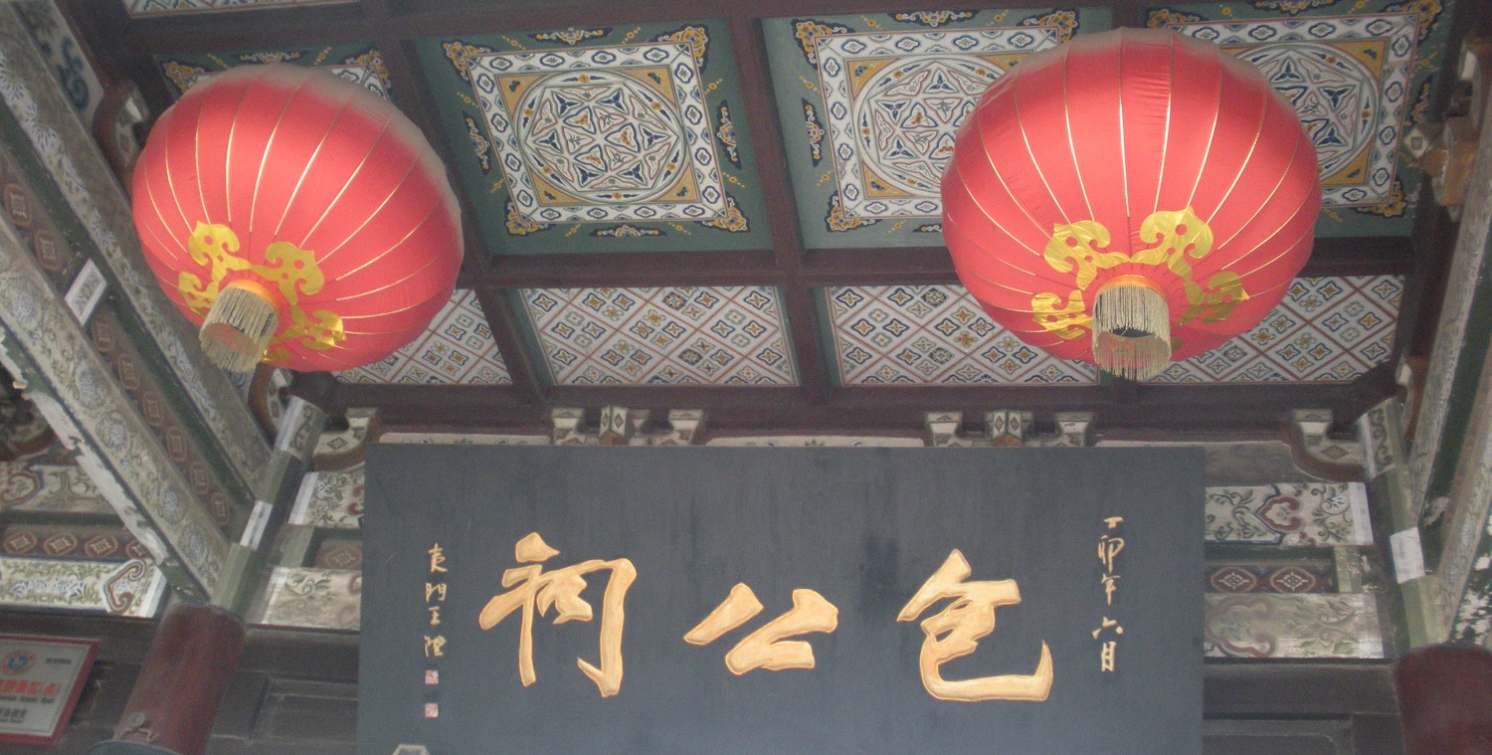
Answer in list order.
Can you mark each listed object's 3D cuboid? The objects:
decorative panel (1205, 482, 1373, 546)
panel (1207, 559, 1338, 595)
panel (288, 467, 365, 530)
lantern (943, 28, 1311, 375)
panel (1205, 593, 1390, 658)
[{"bbox_3d":[1.927,0.508,5.545,0.549,0.257,0.080,0,-39,12],"label":"decorative panel"},{"bbox_3d":[1.815,0.713,5.381,0.421,0.124,0.060,0,-39,12],"label":"panel"},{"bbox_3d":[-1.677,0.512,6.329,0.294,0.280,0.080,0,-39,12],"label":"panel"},{"bbox_3d":[0.959,-0.386,3.906,0.946,0.874,0.946,0,-39,12],"label":"lantern"},{"bbox_3d":[1.845,0.860,5.258,0.556,0.250,0.080,0,-39,12],"label":"panel"}]

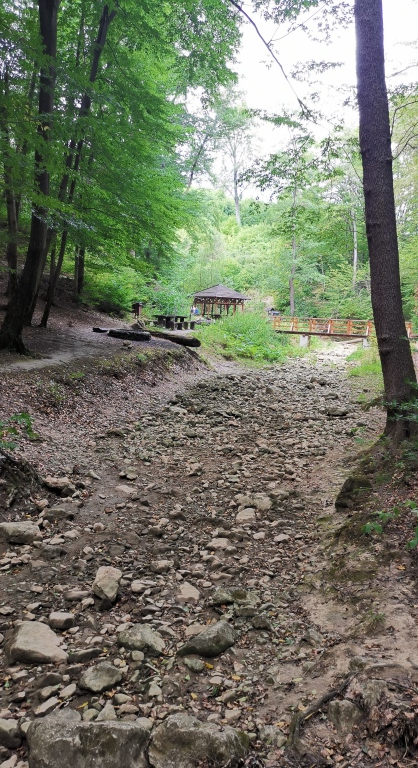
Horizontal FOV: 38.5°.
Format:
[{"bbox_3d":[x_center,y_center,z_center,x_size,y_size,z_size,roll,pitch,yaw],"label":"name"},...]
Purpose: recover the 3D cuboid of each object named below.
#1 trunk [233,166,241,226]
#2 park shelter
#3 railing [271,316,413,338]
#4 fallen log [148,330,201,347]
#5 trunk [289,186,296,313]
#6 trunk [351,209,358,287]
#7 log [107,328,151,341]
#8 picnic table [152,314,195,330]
[{"bbox_3d":[3.806,-25.042,80.000,0.550,8.100,0.550,1,7,0],"label":"trunk"},{"bbox_3d":[1.133,-8.126,59.000,5.100,3.400,5.100,1,7,-7],"label":"park shelter"},{"bbox_3d":[9.841,-4.267,45.000,10.700,1.300,1.600,4,8,20],"label":"railing"},{"bbox_3d":[-1.322,-1.702,22.500,0.380,0.380,3.600,-4,9,-35],"label":"fallen log"},{"bbox_3d":[7.388,-11.724,53.000,0.400,11.800,0.400,1,7,0],"label":"trunk"},{"bbox_3d":[15.060,-14.232,62.000,0.450,8.500,0.450,1,7,0],"label":"trunk"},{"bbox_3d":[-2.854,-1.770,21.500,1.600,0.330,0.350,5,8,25],"label":"log"},{"bbox_3d":[-1.814,-3.234,31.500,1.600,0.770,1.850,8,10,44],"label":"picnic table"}]

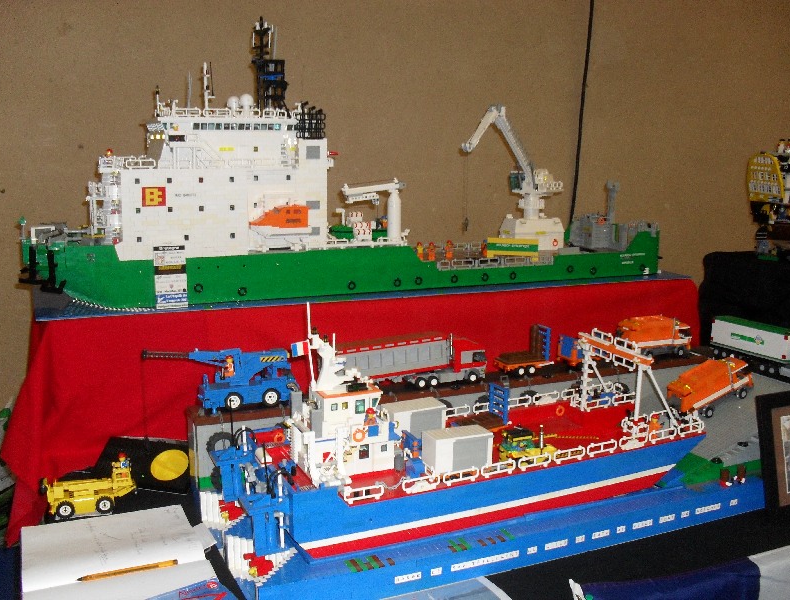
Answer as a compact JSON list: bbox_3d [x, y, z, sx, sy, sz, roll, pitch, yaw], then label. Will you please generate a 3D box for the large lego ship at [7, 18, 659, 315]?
[{"bbox_3d":[-0.048,-0.346,1.953,1.600,0.606,0.290,-4,12,-24],"label":"large lego ship"}]

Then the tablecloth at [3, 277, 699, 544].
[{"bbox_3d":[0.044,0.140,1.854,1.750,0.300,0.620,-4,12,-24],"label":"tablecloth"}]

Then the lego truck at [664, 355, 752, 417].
[{"bbox_3d":[0.609,0.169,1.577,0.181,0.093,0.057,-19,17,-19],"label":"lego truck"}]

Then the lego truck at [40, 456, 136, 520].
[{"bbox_3d":[-0.509,0.305,1.345,0.156,0.092,0.062,-4,12,-23],"label":"lego truck"}]

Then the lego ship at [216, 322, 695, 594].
[{"bbox_3d":[0.127,0.164,1.311,0.815,0.335,0.263,-4,12,-24],"label":"lego ship"}]

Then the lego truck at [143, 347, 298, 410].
[{"bbox_3d":[-0.284,0.129,1.342,0.260,0.101,0.058,-4,12,-22],"label":"lego truck"}]

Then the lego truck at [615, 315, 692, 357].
[{"bbox_3d":[0.550,0.076,1.736,0.181,0.092,0.057,-3,12,-20],"label":"lego truck"}]

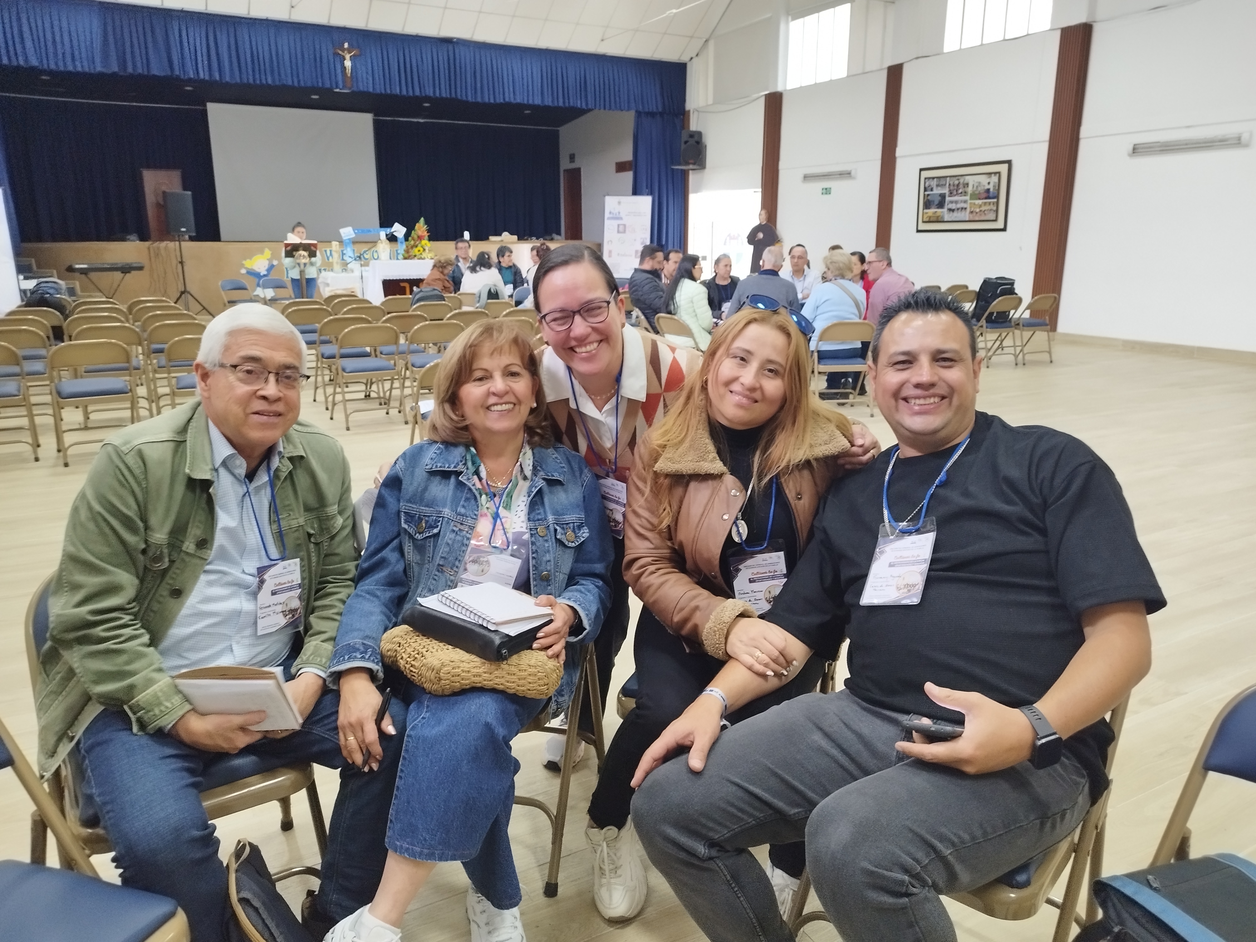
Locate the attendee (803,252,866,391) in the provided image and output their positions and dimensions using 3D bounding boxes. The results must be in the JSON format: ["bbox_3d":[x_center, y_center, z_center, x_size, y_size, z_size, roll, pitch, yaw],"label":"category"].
[{"bbox_3d":[1.667,-1.143,7.061,0.540,1.280,0.780,-1,15,-2],"label":"attendee"}]

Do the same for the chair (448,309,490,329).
[{"bbox_3d":[-1.507,-1.111,7.968,0.465,0.760,0.480,-8,17,-28],"label":"chair"}]

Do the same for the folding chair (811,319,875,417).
[{"bbox_3d":[1.654,-0.841,6.932,0.465,0.760,0.480,-2,15,-6],"label":"folding chair"}]

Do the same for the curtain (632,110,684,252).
[{"bbox_3d":[0.690,-5.911,19.361,1.294,4.150,0.300,-8,17,-27],"label":"curtain"}]

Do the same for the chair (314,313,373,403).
[{"bbox_3d":[-2.371,-0.936,7.294,0.460,0.757,0.490,-8,17,-28],"label":"chair"}]

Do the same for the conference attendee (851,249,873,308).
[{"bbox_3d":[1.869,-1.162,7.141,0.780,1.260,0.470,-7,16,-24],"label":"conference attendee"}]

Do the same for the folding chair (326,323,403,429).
[{"bbox_3d":[-1.981,-0.744,6.569,0.460,0.757,0.490,-8,17,-28],"label":"folding chair"}]

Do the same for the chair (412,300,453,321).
[{"bbox_3d":[-2.033,-1.328,8.771,0.460,0.757,0.490,-8,17,-28],"label":"chair"}]

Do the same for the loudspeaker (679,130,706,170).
[{"bbox_3d":[1.305,-6.562,17.783,0.430,0.690,0.400,1,15,4],"label":"loudspeaker"}]

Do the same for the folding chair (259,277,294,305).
[{"bbox_3d":[-5.756,-2.813,14.449,0.480,0.760,0.465,13,20,41],"label":"folding chair"}]

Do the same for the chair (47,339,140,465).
[{"bbox_3d":[-3.403,-0.478,5.561,0.465,0.760,0.480,-10,18,-33],"label":"chair"}]

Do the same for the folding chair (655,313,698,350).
[{"bbox_3d":[0.506,-0.927,7.243,0.490,0.757,0.460,-10,18,-32],"label":"folding chair"}]

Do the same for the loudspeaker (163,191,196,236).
[{"bbox_3d":[-7.160,-4.109,13.906,0.420,0.700,0.390,-11,18,-35],"label":"loudspeaker"}]

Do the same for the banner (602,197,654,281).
[{"bbox_3d":[-0.025,-3.590,14.763,0.810,2.050,0.220,3,15,12],"label":"banner"}]

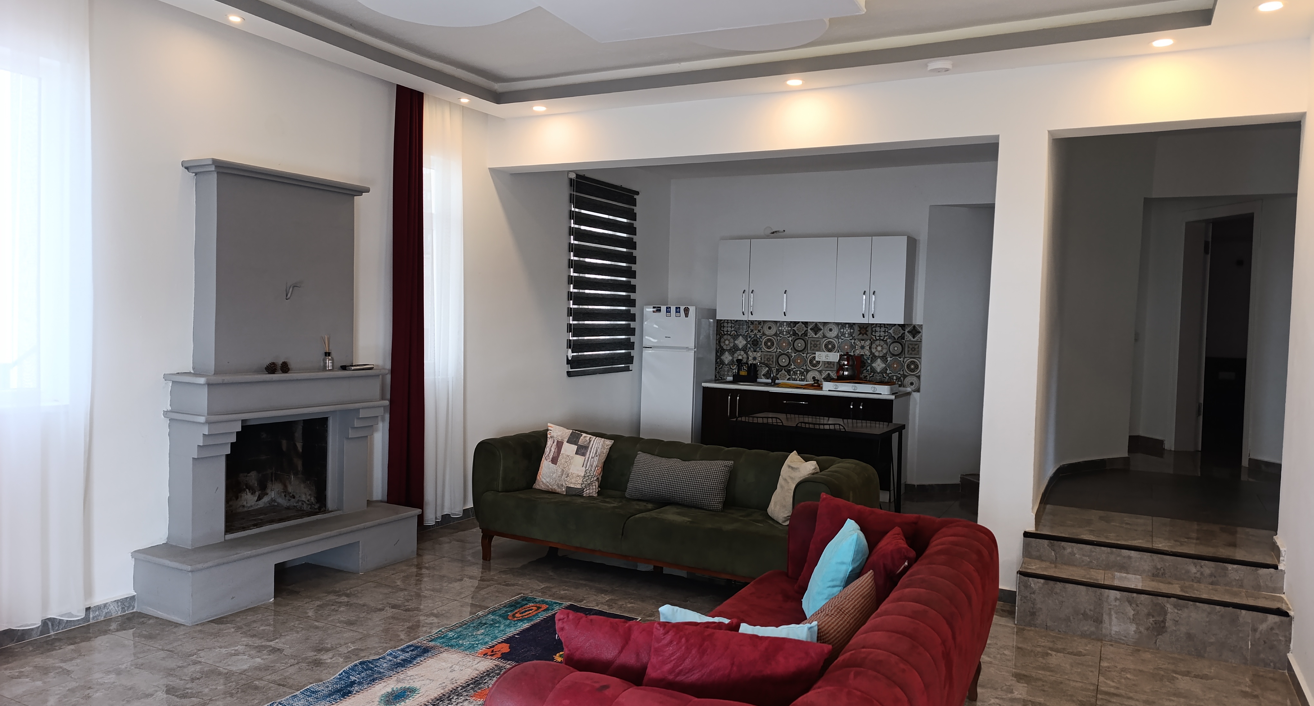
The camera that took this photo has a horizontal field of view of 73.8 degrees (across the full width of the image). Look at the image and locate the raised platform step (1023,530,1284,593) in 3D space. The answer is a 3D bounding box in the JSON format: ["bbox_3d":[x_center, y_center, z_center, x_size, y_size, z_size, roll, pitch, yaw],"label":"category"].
[{"bbox_3d":[2.544,1.057,4.563,1.145,0.148,0.280,3,2,27],"label":"raised platform step"}]

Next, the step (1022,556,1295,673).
[{"bbox_3d":[2.416,1.273,4.329,1.160,0.280,0.320,3,2,27],"label":"step"}]

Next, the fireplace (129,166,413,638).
[{"bbox_3d":[-2.000,0.146,4.844,0.450,2.245,1.530,3,2,27],"label":"fireplace"}]

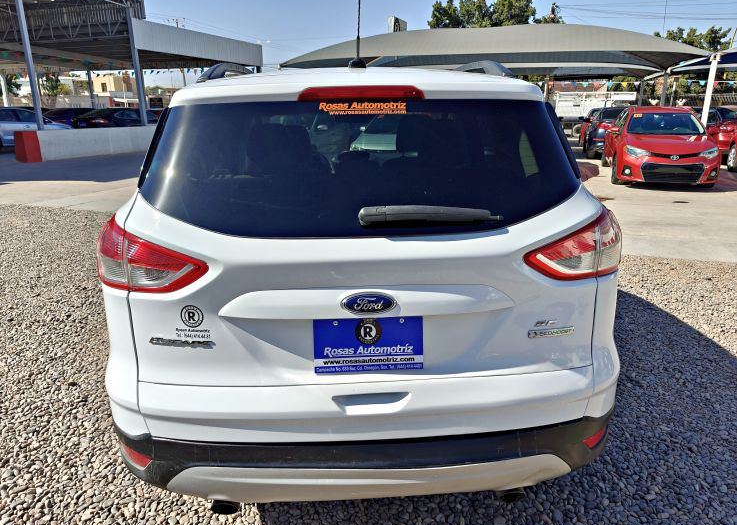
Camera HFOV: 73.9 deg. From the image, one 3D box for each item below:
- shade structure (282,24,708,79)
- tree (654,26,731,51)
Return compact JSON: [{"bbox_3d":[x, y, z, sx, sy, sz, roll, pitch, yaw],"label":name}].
[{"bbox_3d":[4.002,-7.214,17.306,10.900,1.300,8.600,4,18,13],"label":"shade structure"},{"bbox_3d":[20.513,-11.889,31.730,4.400,6.250,4.200,10,20,30],"label":"tree"}]

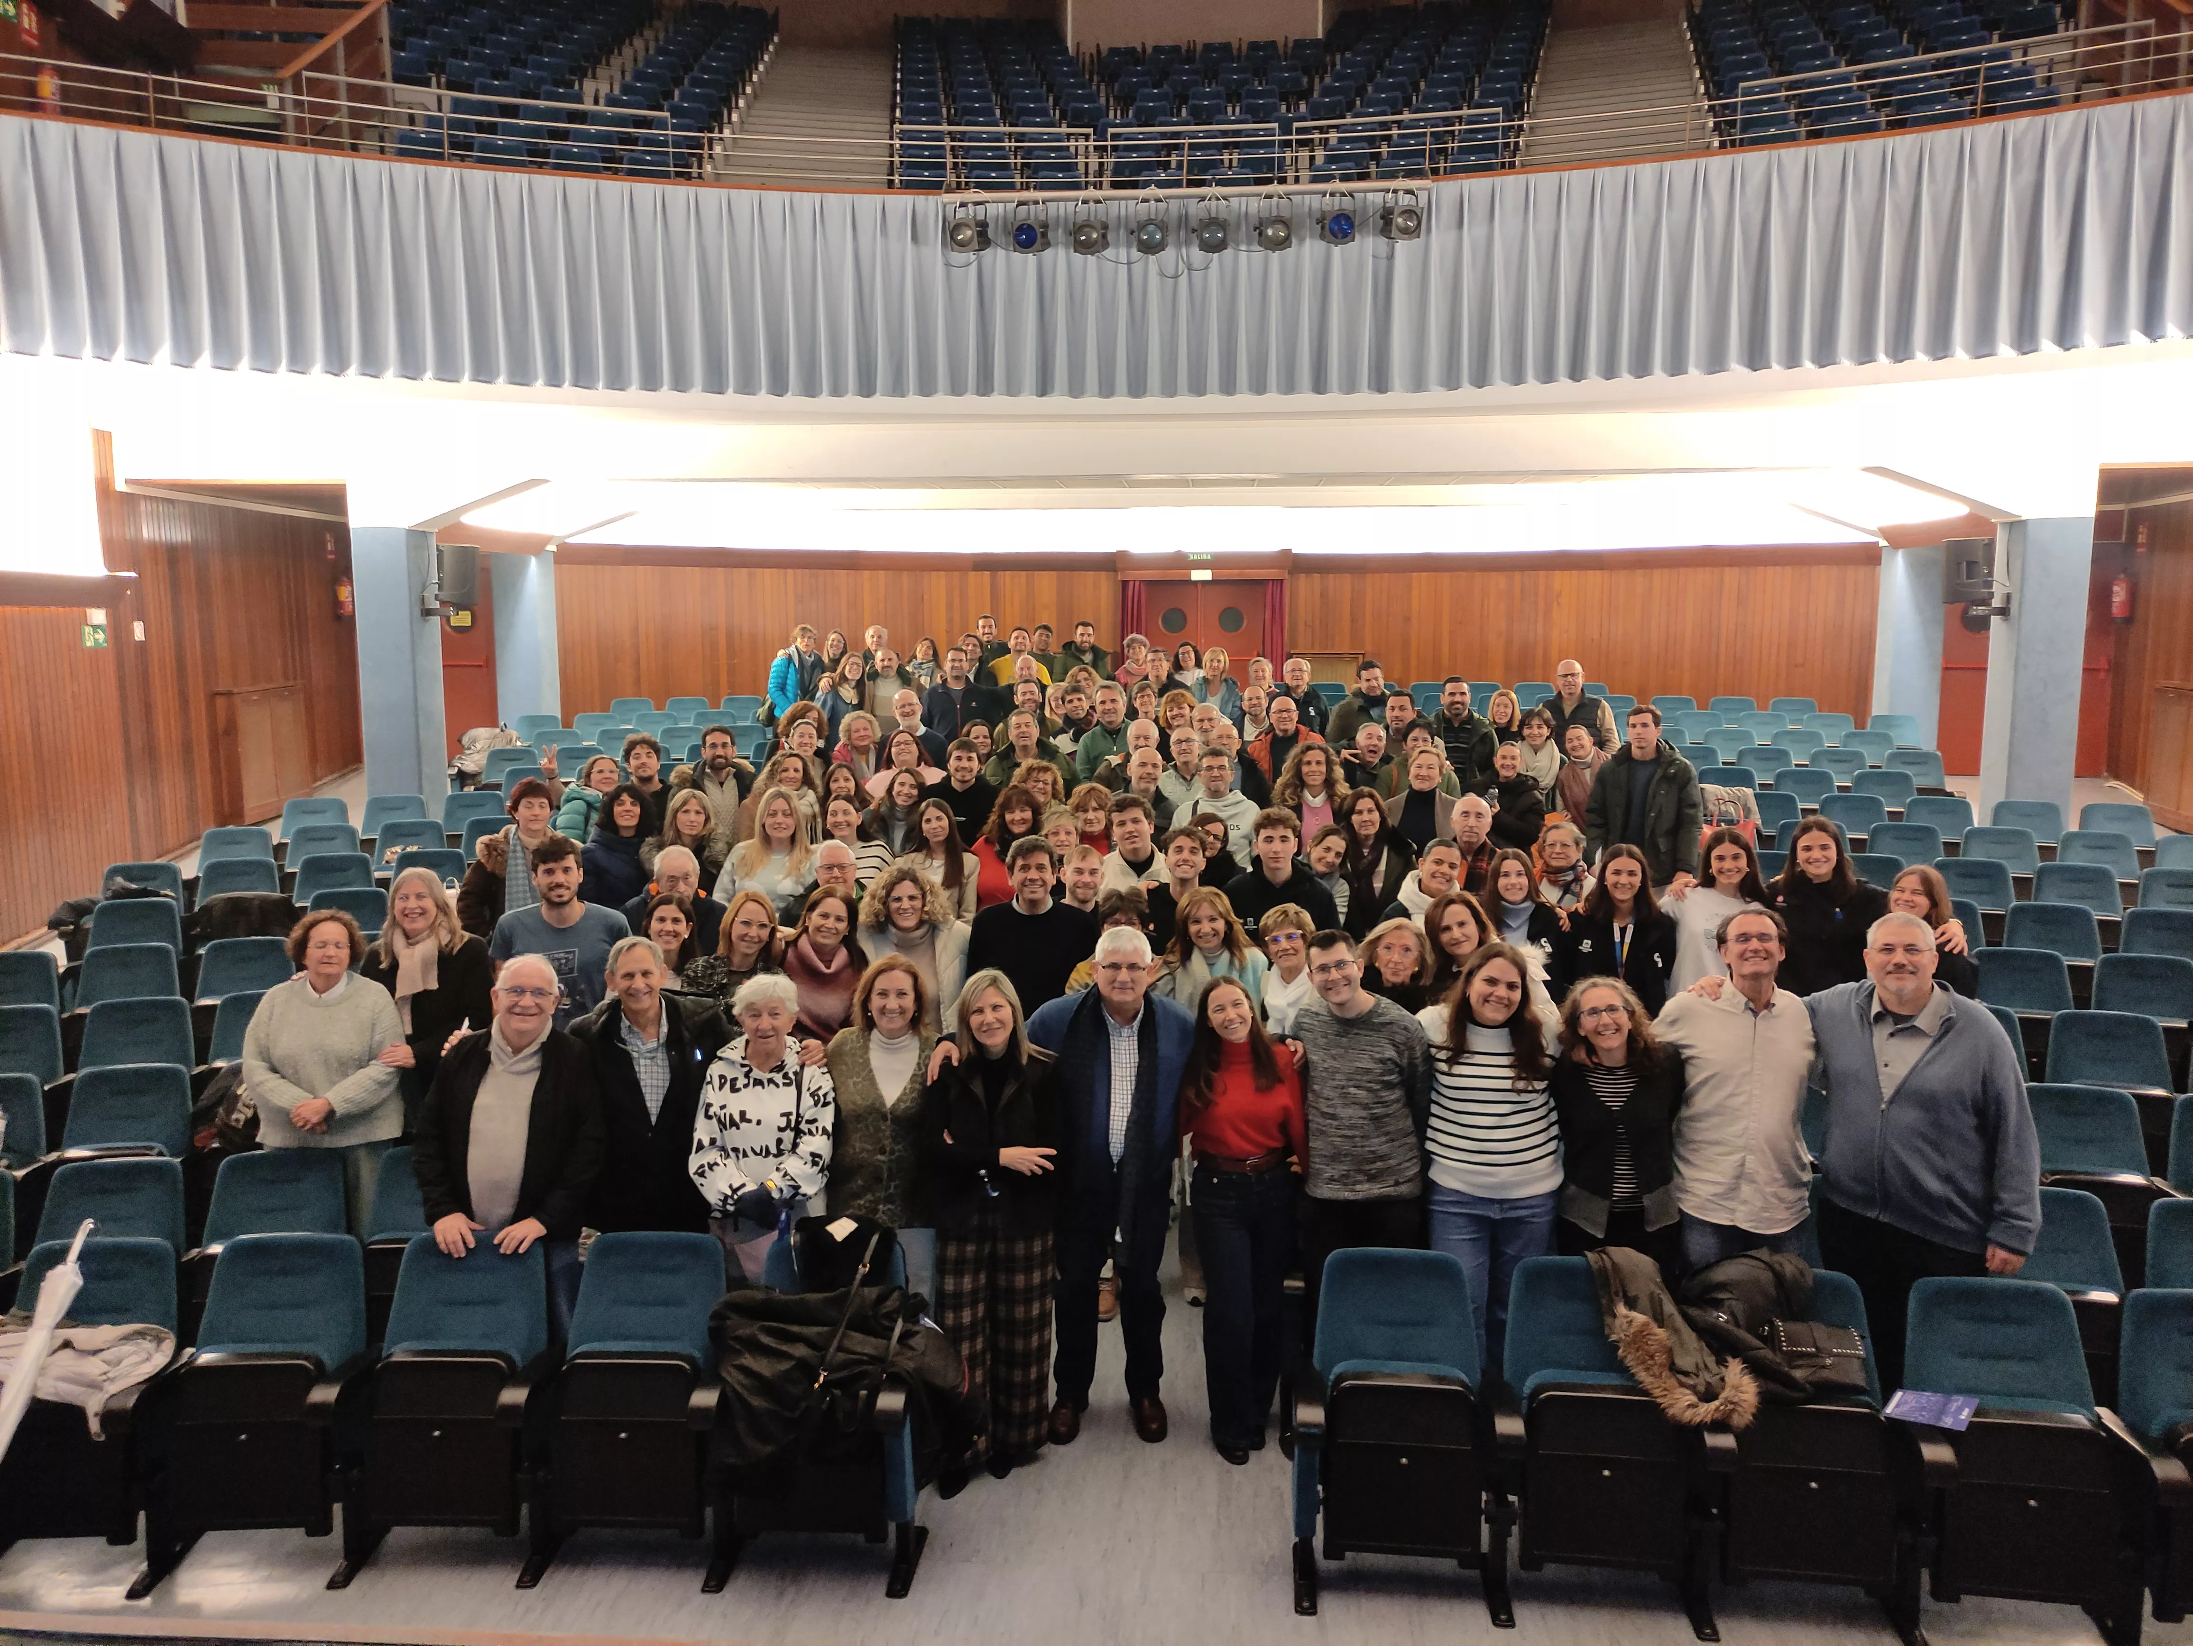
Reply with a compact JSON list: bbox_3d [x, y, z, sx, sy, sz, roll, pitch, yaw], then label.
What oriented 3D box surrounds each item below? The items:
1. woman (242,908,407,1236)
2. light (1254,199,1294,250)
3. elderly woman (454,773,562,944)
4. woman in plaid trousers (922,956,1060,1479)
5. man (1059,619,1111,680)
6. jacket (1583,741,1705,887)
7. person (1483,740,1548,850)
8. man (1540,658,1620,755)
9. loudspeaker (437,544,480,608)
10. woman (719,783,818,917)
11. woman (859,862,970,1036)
[{"bbox_3d":[-2.825,1.107,5.799,0.580,1.610,0.370,-3,8,-23],"label":"woman"},{"bbox_3d":[1.276,-4.308,11.400,0.280,0.360,0.340,-1,8,-6],"label":"light"},{"bbox_3d":[-3.065,0.596,8.613,0.620,1.693,0.420,-2,8,-17],"label":"elderly woman"},{"bbox_3d":[-0.321,1.284,4.997,0.450,1.687,0.340,0,8,-2],"label":"woman in plaid trousers"},{"bbox_3d":[-0.114,-0.909,14.095,0.520,1.750,0.340,0,7,-2],"label":"man"},{"bbox_3d":[3.354,-0.058,9.675,0.700,0.860,0.380,3,8,21],"label":"jacket"},{"bbox_3d":[2.289,0.369,8.865,0.500,1.652,0.340,1,8,12],"label":"person"},{"bbox_3d":[3.322,-0.235,11.025,0.540,1.798,0.330,2,8,14],"label":"man"},{"bbox_3d":[-4.837,-1.876,12.008,0.310,0.490,0.290,7,10,42],"label":"loudspeaker"},{"bbox_3d":[-1.574,0.653,7.815,0.500,1.655,0.320,-1,8,-7],"label":"woman"},{"bbox_3d":[-0.734,0.978,6.463,0.500,1.629,0.320,-1,8,-4],"label":"woman"}]

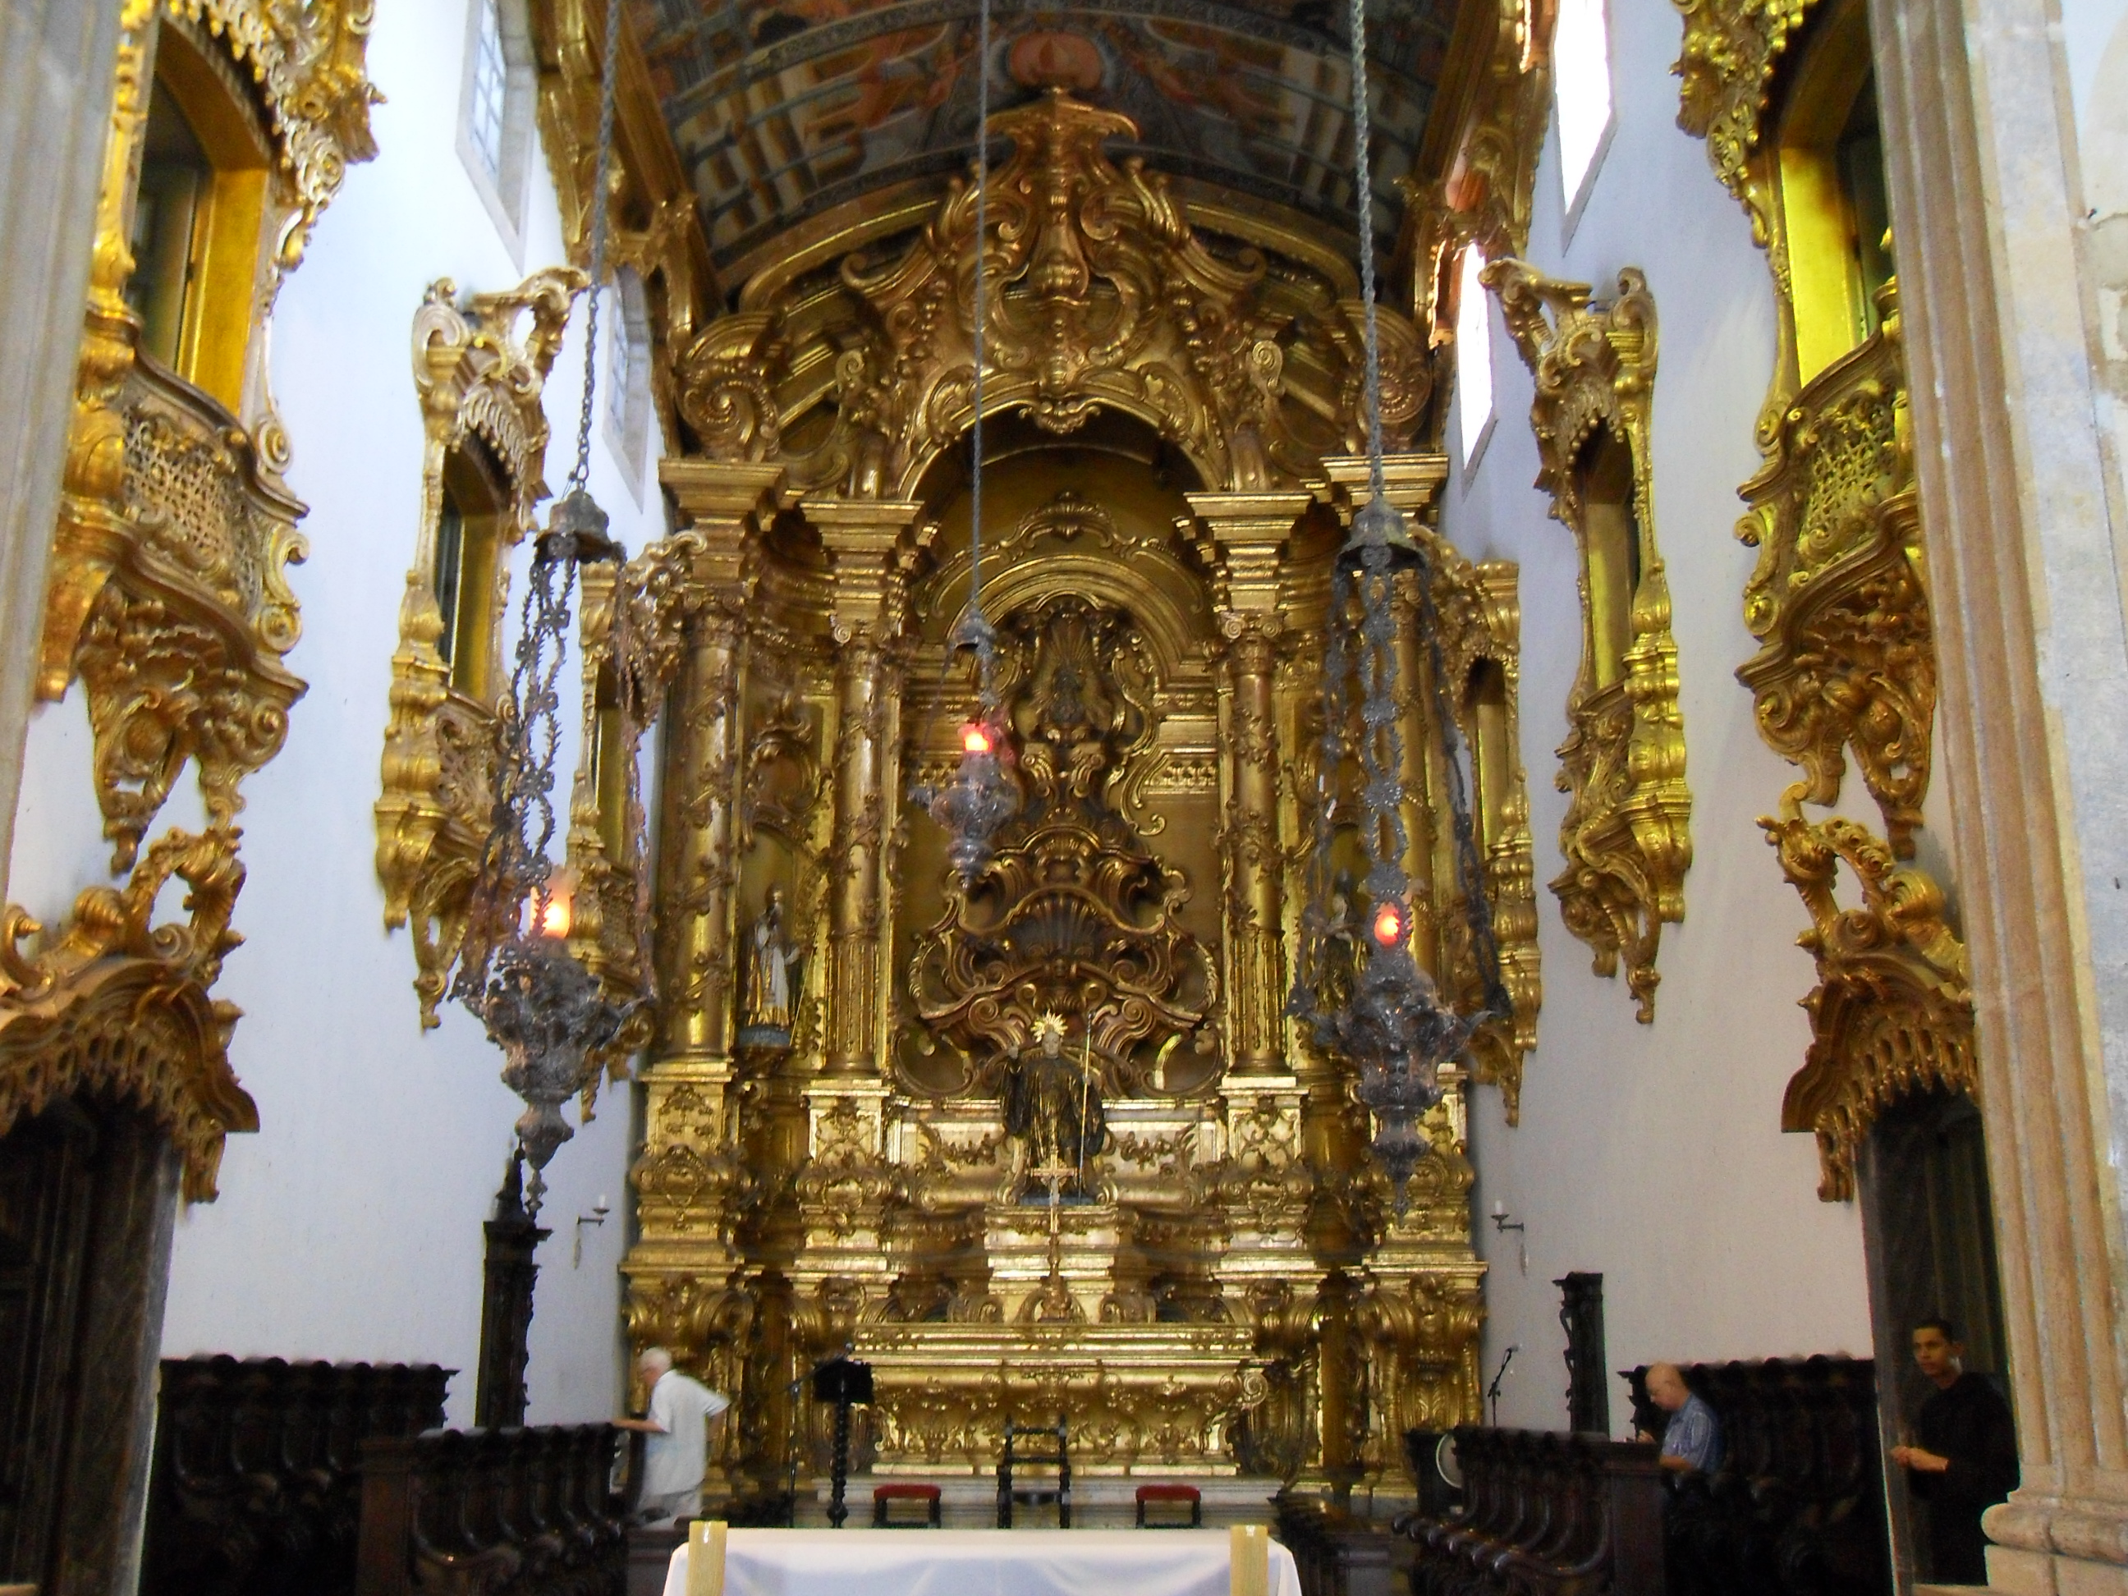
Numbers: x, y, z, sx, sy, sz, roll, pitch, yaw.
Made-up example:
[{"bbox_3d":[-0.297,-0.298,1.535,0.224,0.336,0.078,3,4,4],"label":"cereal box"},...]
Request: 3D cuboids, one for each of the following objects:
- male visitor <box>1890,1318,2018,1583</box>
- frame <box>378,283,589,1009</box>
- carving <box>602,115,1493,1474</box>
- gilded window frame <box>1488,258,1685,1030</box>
[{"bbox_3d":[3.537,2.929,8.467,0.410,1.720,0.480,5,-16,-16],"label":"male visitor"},{"bbox_3d":[-3.812,-1.121,14.851,0.740,5.490,2.750,0,-16,1],"label":"frame"},{"bbox_3d":[-0.060,-0.143,22.437,7.900,14.030,3.700,0,-16,1],"label":"carving"},{"bbox_3d":[3.448,-1.134,14.812,0.740,5.450,2.800,0,-16,1],"label":"gilded window frame"}]

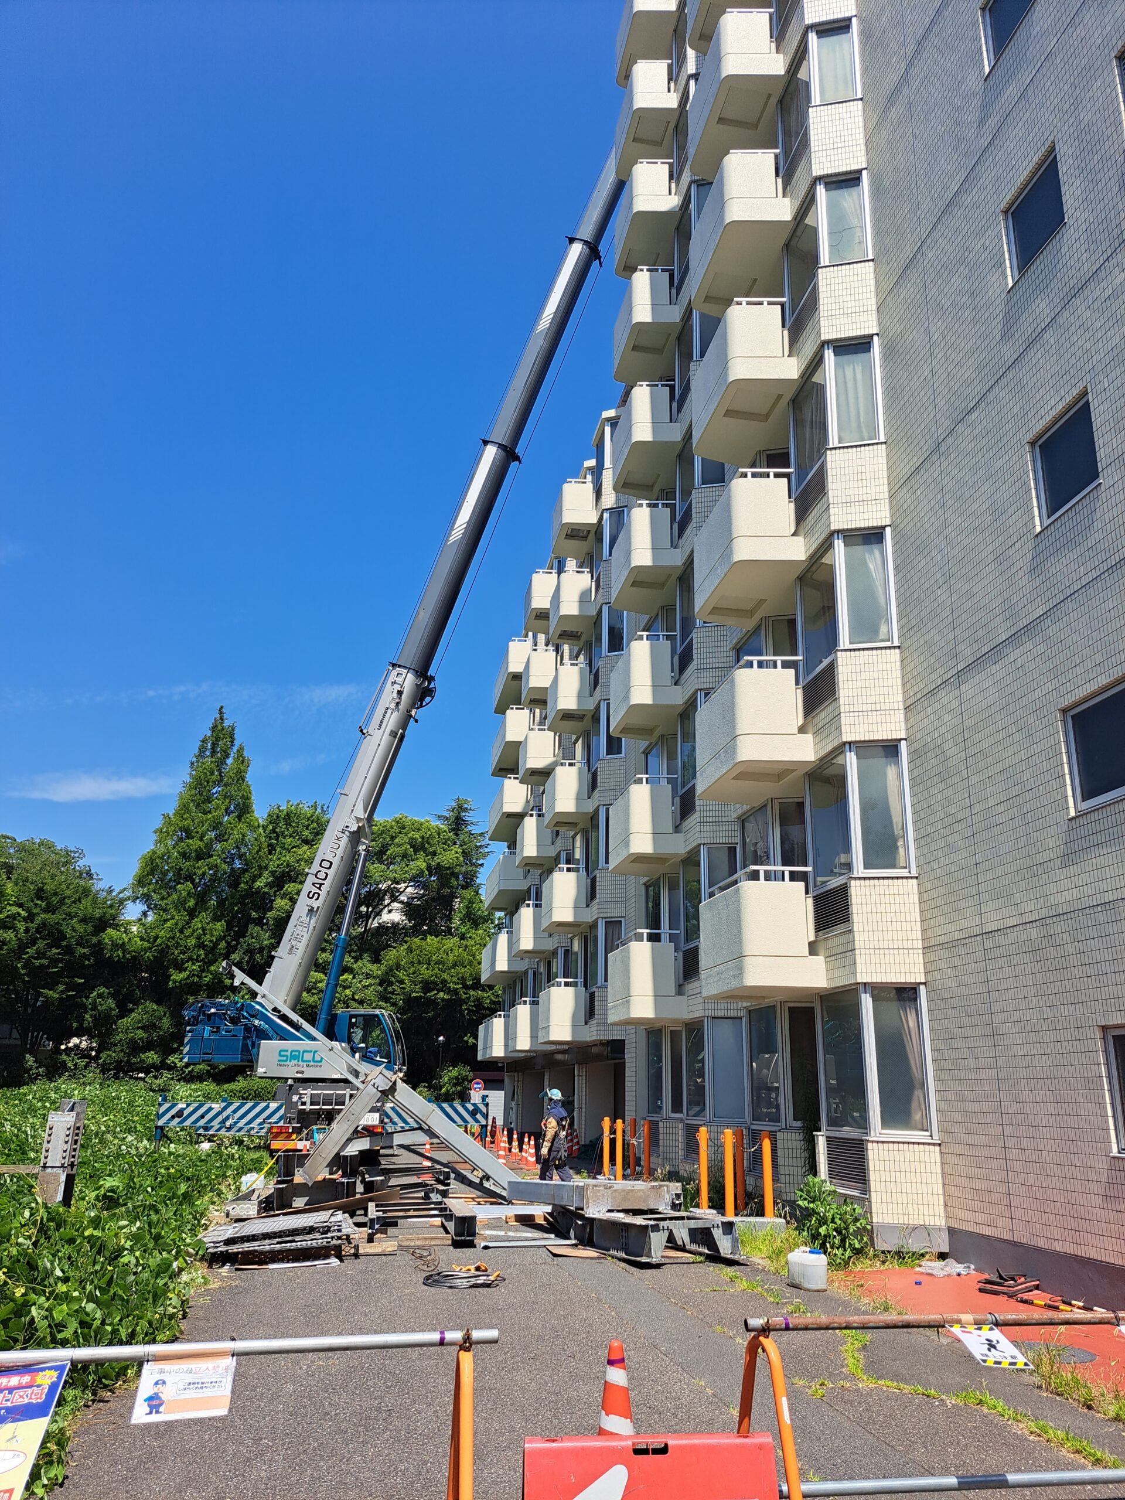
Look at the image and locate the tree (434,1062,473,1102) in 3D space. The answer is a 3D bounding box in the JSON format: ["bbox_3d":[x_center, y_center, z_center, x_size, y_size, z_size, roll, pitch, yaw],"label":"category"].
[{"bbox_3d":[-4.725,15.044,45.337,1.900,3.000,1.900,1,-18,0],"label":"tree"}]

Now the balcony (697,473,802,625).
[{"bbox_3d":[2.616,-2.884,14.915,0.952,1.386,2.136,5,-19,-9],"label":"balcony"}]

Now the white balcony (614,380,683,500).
[{"bbox_3d":[1.932,-7.108,24.083,0.991,1.568,2.364,5,-18,-10],"label":"white balcony"}]

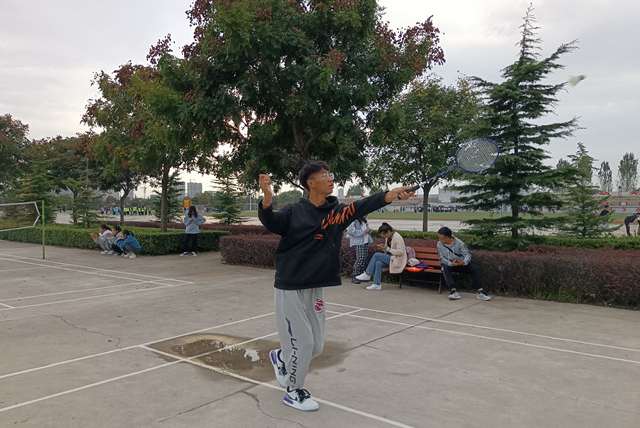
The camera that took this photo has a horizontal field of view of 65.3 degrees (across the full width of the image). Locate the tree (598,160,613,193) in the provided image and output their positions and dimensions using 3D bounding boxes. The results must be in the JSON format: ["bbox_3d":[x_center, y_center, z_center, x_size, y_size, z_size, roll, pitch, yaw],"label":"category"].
[{"bbox_3d":[82.928,-7.800,145.000,4.200,16.500,4.200,0,0,0],"label":"tree"}]

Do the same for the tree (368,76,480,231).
[{"bbox_3d":[3.467,-1.635,16.486,3.800,5.820,3.800,0,0,0],"label":"tree"}]

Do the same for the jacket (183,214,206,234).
[{"bbox_3d":[-3.816,0.280,15.300,0.660,0.610,0.380,0,1,-3],"label":"jacket"}]

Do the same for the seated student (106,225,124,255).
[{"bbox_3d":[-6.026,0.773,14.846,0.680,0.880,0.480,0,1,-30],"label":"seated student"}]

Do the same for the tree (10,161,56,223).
[{"bbox_3d":[-14.348,-0.762,25.000,2.350,3.700,2.350,0,1,0],"label":"tree"}]

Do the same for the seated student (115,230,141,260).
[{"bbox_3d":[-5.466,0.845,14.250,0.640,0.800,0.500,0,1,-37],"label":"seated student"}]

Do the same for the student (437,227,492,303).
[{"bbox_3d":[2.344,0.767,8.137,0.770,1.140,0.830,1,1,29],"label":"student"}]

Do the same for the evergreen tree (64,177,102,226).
[{"bbox_3d":[-10.143,-0.278,21.500,1.750,2.850,1.750,0,1,0],"label":"evergreen tree"}]

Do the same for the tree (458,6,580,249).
[{"bbox_3d":[3.976,-1.381,10.000,2.400,5.450,2.400,0,1,0],"label":"tree"}]

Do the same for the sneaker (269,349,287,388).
[{"bbox_3d":[-0.279,1.157,3.750,0.120,0.290,0.110,-25,-6,7],"label":"sneaker"}]

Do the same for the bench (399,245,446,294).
[{"bbox_3d":[1.913,0.948,8.858,1.580,0.770,0.620,1,1,38],"label":"bench"}]

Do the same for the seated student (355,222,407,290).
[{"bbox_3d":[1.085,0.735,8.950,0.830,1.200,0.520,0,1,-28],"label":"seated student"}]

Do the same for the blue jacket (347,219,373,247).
[{"bbox_3d":[0.756,0.354,9.550,0.340,0.580,0.460,1,1,41],"label":"blue jacket"}]

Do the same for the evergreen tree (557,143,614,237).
[{"bbox_3d":[7.978,-0.403,15.000,1.750,3.450,1.750,0,1,0],"label":"evergreen tree"}]

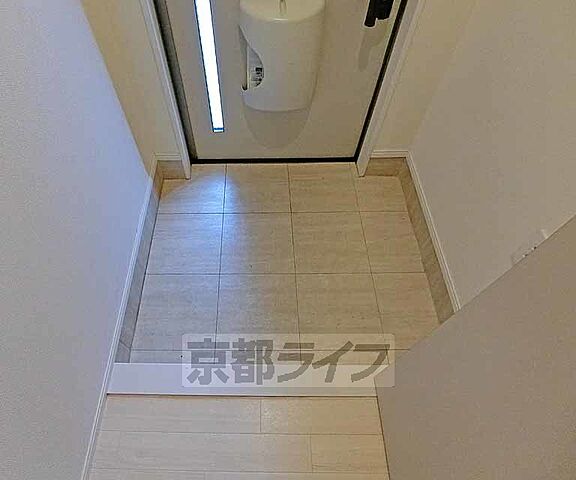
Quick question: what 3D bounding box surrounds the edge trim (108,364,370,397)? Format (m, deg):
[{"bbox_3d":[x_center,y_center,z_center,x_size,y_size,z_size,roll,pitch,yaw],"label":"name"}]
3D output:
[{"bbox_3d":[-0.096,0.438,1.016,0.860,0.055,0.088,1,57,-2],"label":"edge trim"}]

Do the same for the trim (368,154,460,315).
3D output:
[{"bbox_3d":[0.500,-0.028,1.393,0.183,0.175,0.813,0,58,-3],"label":"trim"}]

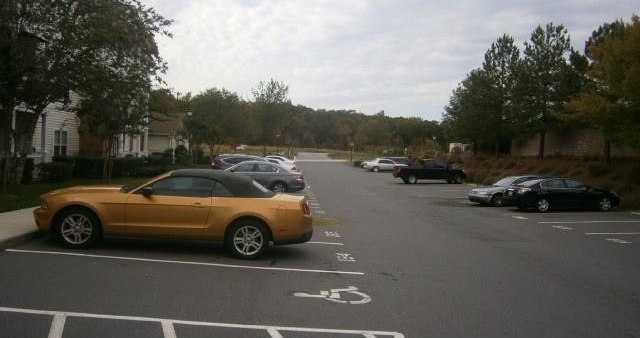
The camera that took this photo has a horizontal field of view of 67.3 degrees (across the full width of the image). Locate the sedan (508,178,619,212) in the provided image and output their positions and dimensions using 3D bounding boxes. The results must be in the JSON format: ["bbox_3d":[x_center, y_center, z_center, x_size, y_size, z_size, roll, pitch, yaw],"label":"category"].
[{"bbox_3d":[11.052,1.149,21.857,4.800,1.450,1.800,1,1,-2],"label":"sedan"}]

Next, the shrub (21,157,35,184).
[{"bbox_3d":[-10.900,0.085,18.000,0.520,1.000,0.520,2,1,-3],"label":"shrub"}]

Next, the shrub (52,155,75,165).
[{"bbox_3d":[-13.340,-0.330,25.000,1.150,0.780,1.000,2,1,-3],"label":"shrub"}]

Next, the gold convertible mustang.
[{"bbox_3d":[-2.530,0.700,8.710,4.780,1.400,1.880,5,1,-6],"label":"gold convertible mustang"}]

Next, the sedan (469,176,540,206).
[{"bbox_3d":[9.700,1.105,23.950,4.750,1.420,1.800,0,1,-10],"label":"sedan"}]

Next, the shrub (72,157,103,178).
[{"bbox_3d":[-11.400,-0.050,23.600,1.470,1.000,1.250,2,1,-3],"label":"shrub"}]

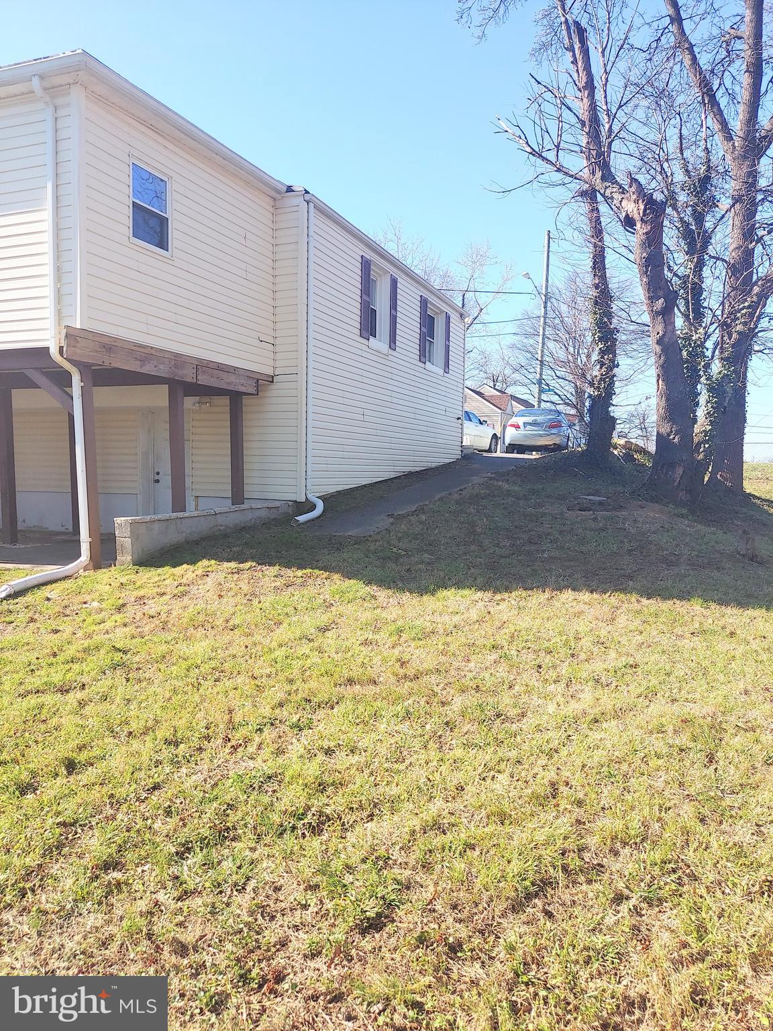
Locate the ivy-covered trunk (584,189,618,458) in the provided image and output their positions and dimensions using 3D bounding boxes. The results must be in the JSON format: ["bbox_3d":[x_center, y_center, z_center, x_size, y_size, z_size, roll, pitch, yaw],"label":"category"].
[{"bbox_3d":[3.942,-3.505,13.700,0.600,4.850,0.580,2,3,16],"label":"ivy-covered trunk"}]

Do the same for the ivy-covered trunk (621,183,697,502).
[{"bbox_3d":[3.589,-2.232,9.800,0.940,4.100,0.800,2,3,20],"label":"ivy-covered trunk"}]

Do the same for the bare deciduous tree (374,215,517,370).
[{"bbox_3d":[2.980,-9.048,38.000,7.500,12.100,7.200,1,3,4],"label":"bare deciduous tree"}]

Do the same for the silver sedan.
[{"bbox_3d":[4.780,-2.626,23.300,1.820,1.460,4.800,2,3,14],"label":"silver sedan"}]

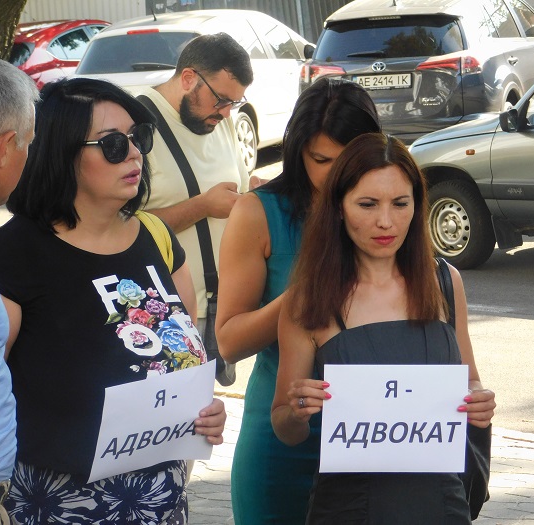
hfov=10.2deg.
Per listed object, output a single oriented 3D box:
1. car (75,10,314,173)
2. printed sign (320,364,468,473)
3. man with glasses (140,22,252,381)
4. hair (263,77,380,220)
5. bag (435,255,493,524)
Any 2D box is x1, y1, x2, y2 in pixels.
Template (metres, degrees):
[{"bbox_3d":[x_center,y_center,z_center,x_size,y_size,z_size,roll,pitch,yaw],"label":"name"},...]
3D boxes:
[{"bbox_3d":[-0.540,-1.808,31.778,1.800,1.600,4.400,-2,6,19],"label":"car"},{"bbox_3d":[0.249,0.305,5.830,0.299,0.211,0.008,1,4,-17],"label":"printed sign"},{"bbox_3d":[-0.149,0.322,7.645,0.500,1.820,0.550,1,8,40],"label":"man with glasses"},{"bbox_3d":[0.125,-0.245,6.500,0.250,0.310,0.250,-6,6,-15],"label":"hair"},{"bbox_3d":[0.386,0.257,6.100,0.130,0.520,0.270,-2,6,-12],"label":"bag"}]

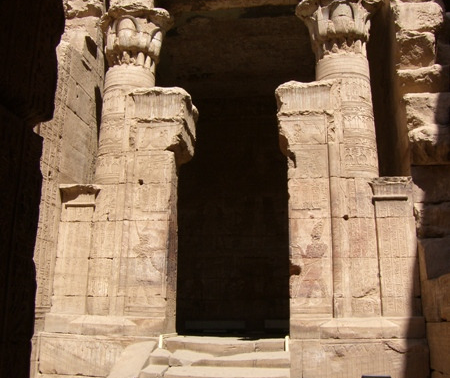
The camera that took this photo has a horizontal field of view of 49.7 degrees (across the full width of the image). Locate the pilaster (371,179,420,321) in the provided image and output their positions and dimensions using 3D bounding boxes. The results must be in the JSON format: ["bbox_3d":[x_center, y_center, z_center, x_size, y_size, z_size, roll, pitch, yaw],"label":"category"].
[{"bbox_3d":[2.199,0.762,6.389,0.550,1.770,0.450,-1,-11,6],"label":"pilaster"}]

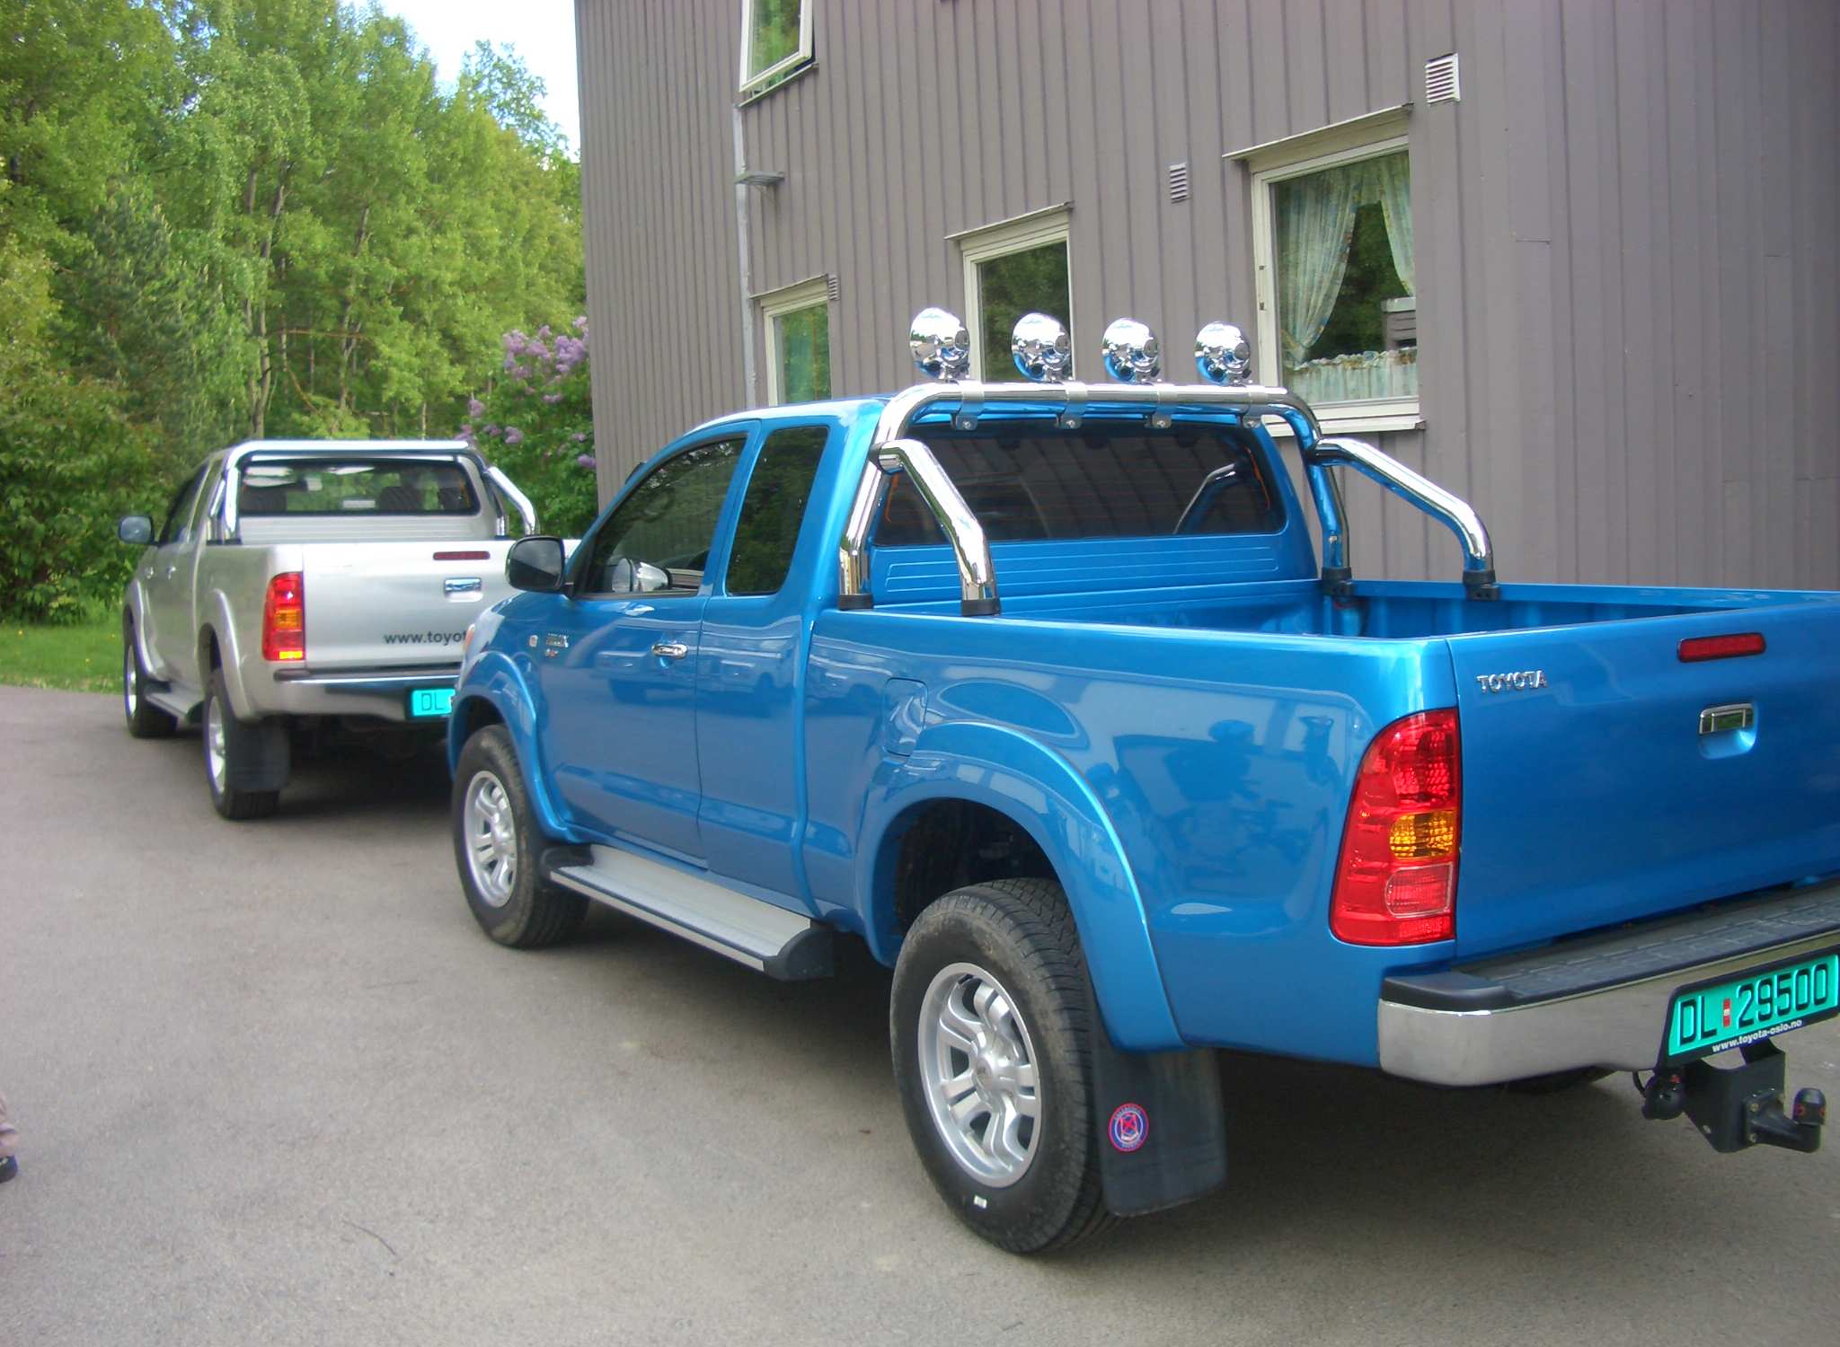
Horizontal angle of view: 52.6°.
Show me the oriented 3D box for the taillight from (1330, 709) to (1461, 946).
[{"bbox_3d":[0.779,0.250,3.057,0.155,0.392,0.165,-5,6,-32],"label":"taillight"}]

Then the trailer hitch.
[{"bbox_3d":[1.461,0.765,3.345,0.260,0.195,0.260,-5,6,-32],"label":"trailer hitch"}]

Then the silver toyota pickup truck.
[{"bbox_3d":[-3.346,-0.383,10.668,1.900,1.860,5.220,-4,6,-30],"label":"silver toyota pickup truck"}]

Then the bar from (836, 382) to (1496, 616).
[{"bbox_3d":[0.652,-0.453,4.626,1.660,0.560,0.610,-5,6,-32],"label":"bar"}]

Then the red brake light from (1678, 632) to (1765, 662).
[{"bbox_3d":[1.434,-0.047,3.348,0.258,0.042,0.030,-4,7,-32],"label":"red brake light"}]

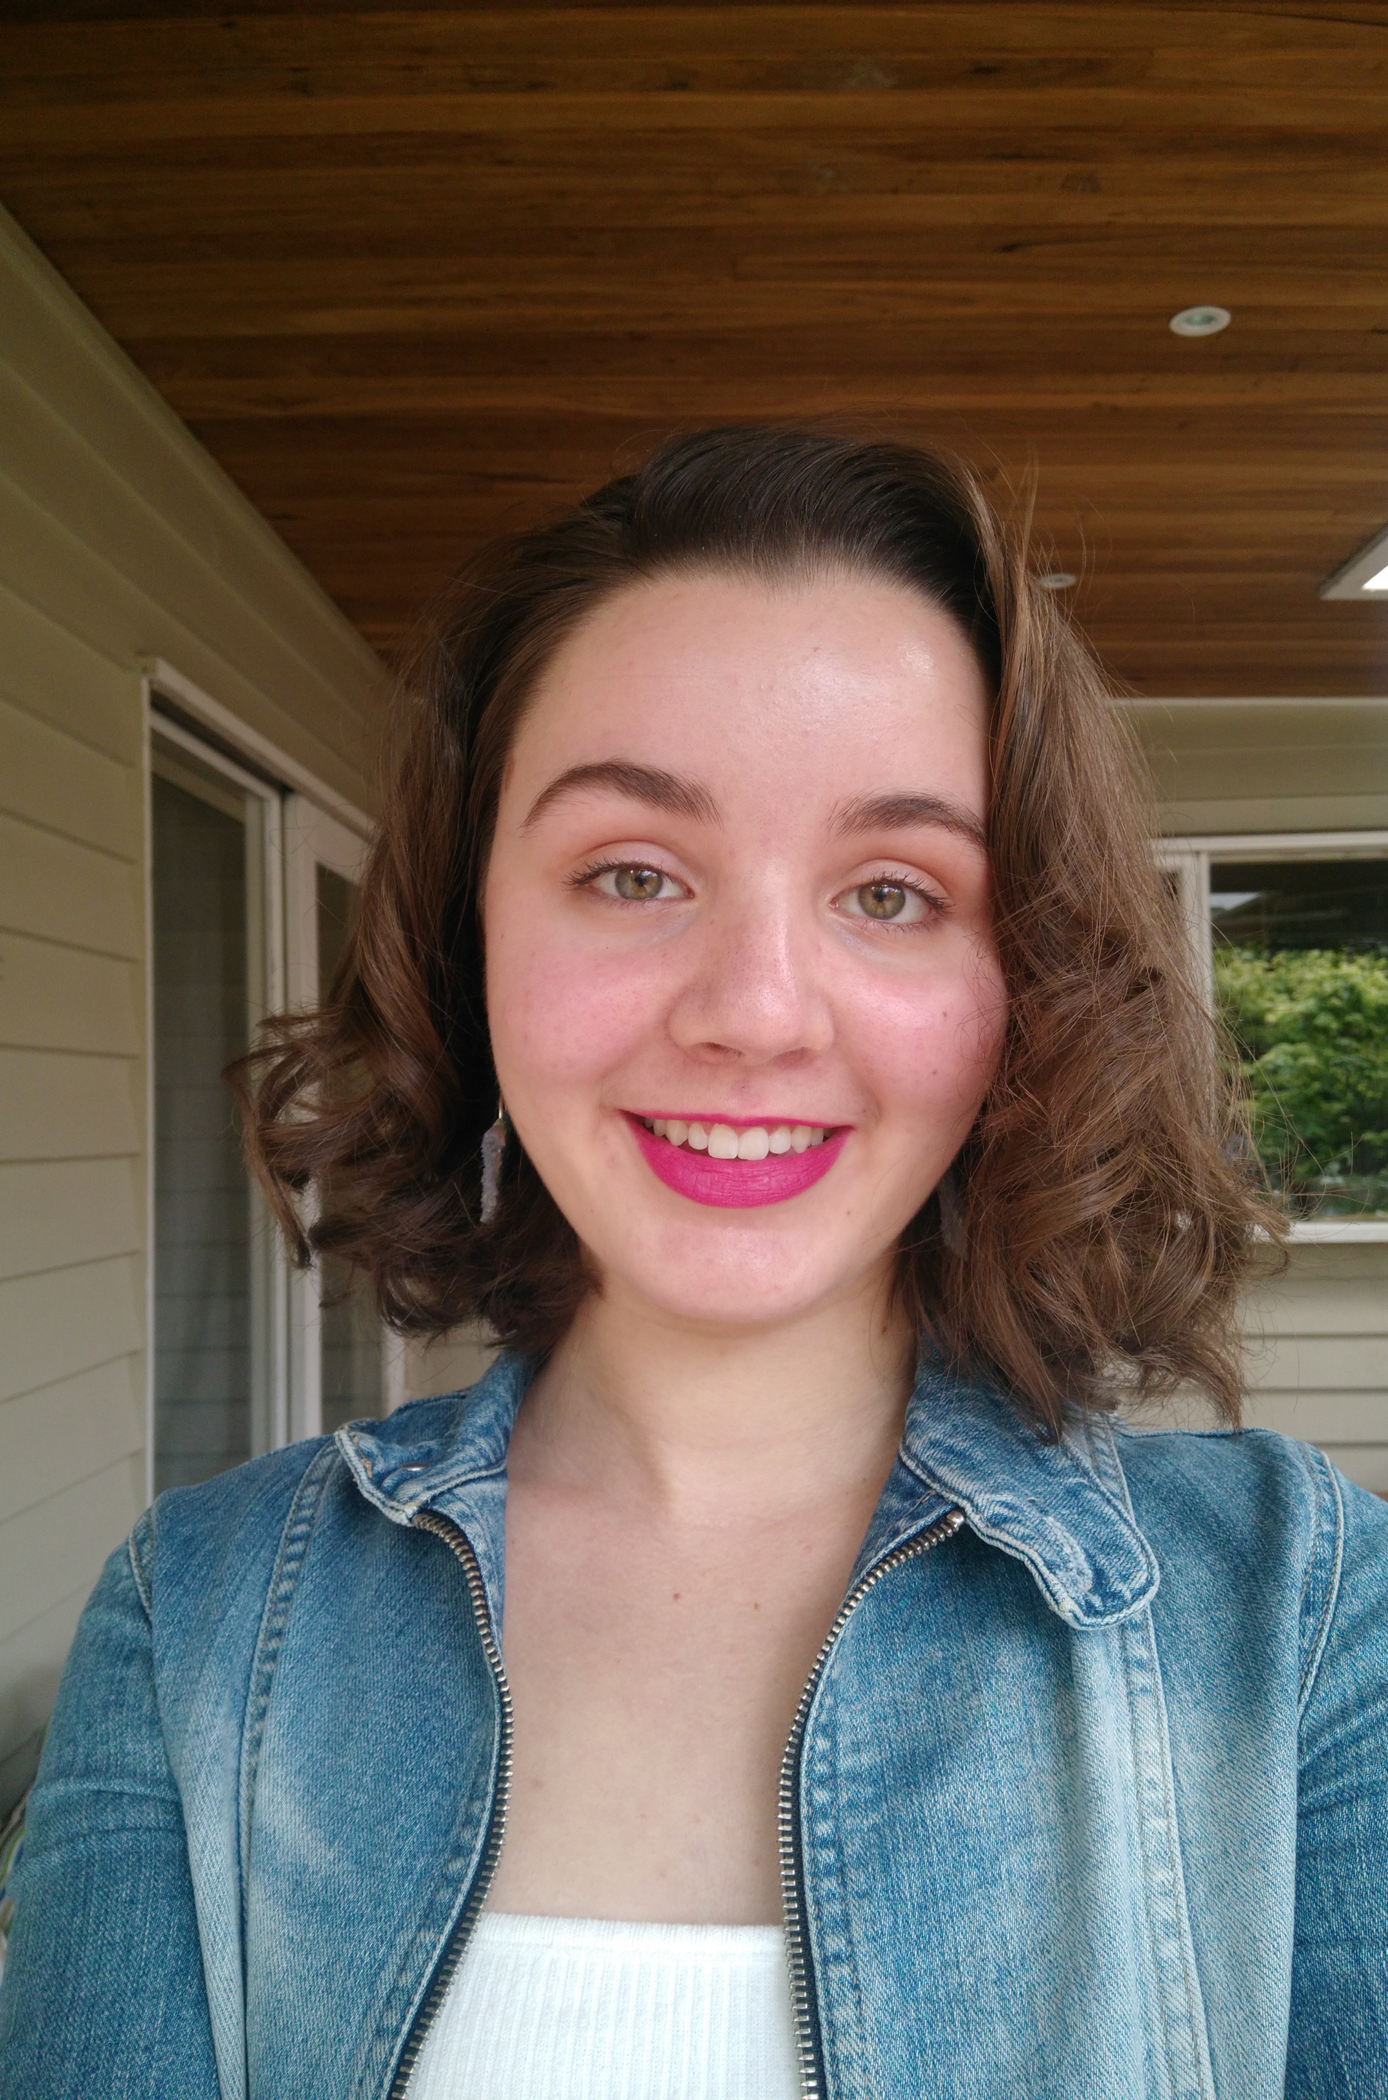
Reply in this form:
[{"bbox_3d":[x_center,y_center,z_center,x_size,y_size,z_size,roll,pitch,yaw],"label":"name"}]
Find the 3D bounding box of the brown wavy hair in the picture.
[{"bbox_3d":[0.018,-0.029,0.424,0.310,0.285,0.200,2,-2,-2],"label":"brown wavy hair"}]

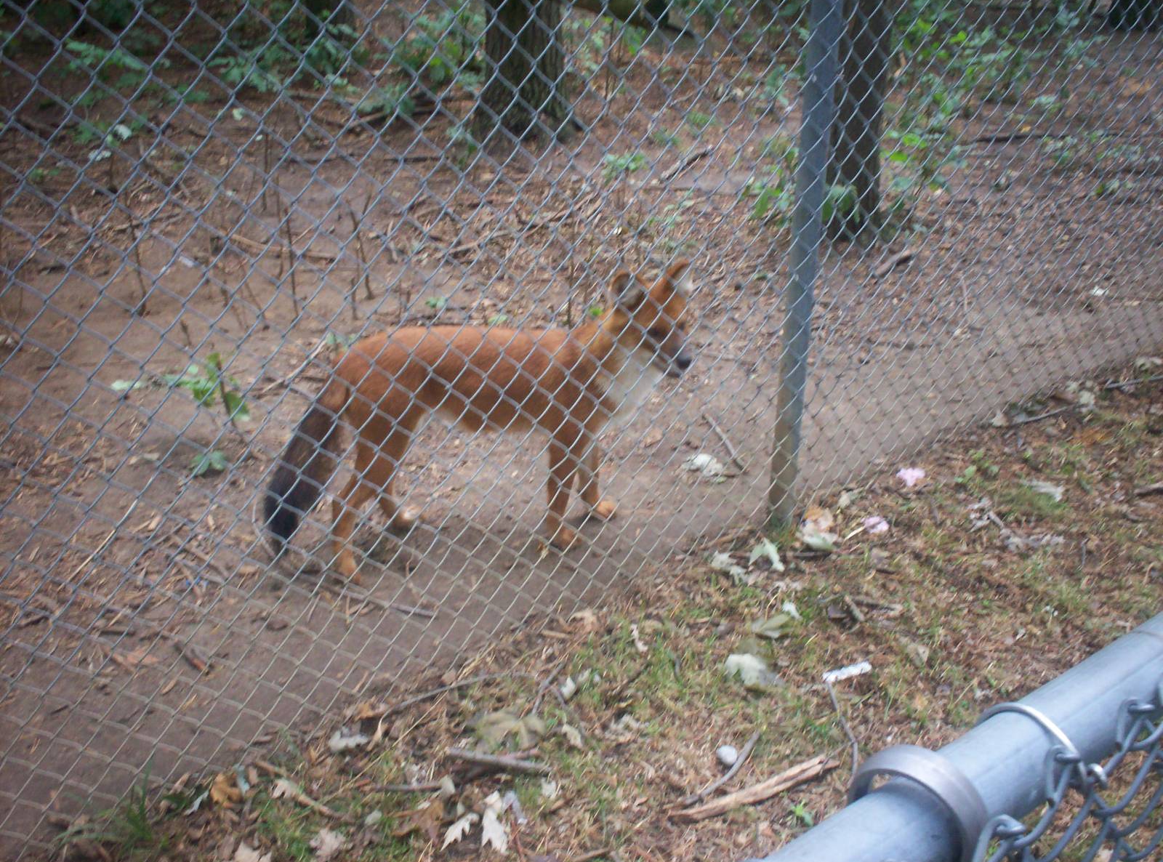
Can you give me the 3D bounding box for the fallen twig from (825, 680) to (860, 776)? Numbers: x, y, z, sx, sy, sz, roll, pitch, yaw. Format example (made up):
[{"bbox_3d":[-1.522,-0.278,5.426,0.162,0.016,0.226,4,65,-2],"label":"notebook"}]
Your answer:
[{"bbox_3d":[0.479,0.536,2.197,0.026,0.015,0.259,1,26,1],"label":"fallen twig"}]

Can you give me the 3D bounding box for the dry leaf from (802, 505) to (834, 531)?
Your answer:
[{"bbox_3d":[0.545,0.201,2.784,0.070,0.028,0.075,1,26,0],"label":"dry leaf"}]

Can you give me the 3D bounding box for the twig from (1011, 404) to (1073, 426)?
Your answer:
[{"bbox_3d":[1.252,-0.043,3.281,0.244,0.012,0.017,-15,30,-28],"label":"twig"}]

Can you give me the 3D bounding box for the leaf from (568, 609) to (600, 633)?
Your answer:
[{"bbox_3d":[0.005,0.385,2.446,0.063,0.020,0.060,1,26,0],"label":"leaf"}]

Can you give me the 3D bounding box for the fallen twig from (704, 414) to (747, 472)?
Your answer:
[{"bbox_3d":[0.370,0.030,3.135,0.014,0.014,0.307,-5,27,-12],"label":"fallen twig"}]

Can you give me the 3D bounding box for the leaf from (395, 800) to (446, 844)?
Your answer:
[{"bbox_3d":[-0.266,0.636,1.965,0.074,0.022,0.102,-2,26,-6],"label":"leaf"}]

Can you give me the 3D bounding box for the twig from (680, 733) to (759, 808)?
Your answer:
[{"bbox_3d":[0.251,0.587,2.092,0.028,0.012,0.235,21,32,34],"label":"twig"}]

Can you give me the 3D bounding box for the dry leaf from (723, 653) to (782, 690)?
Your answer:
[{"bbox_3d":[0.325,0.457,2.293,0.105,0.025,0.085,1,26,0],"label":"dry leaf"}]

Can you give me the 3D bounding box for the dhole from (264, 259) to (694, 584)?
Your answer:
[{"bbox_3d":[-0.227,-0.037,2.596,0.925,0.650,0.240,-3,26,-9],"label":"dhole"}]

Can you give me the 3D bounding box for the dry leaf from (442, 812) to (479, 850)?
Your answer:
[{"bbox_3d":[-0.195,0.644,1.945,0.042,0.022,0.085,17,30,30],"label":"dry leaf"}]

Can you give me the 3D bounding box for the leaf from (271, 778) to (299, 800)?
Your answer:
[{"bbox_3d":[-0.496,0.602,2.034,0.042,0.018,0.051,-3,27,-8],"label":"leaf"}]

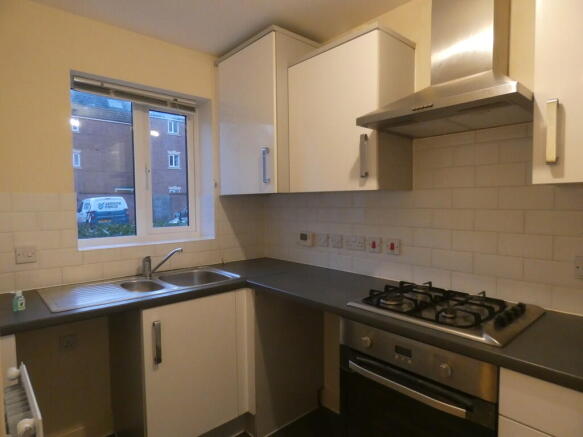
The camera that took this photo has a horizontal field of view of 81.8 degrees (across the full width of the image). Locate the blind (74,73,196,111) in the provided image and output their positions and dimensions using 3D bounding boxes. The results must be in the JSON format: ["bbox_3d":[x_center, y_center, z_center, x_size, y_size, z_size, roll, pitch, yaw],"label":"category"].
[{"bbox_3d":[-0.989,-0.800,2.222,0.780,0.077,0.055,-3,4,-42],"label":"blind"}]

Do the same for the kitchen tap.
[{"bbox_3d":[-0.768,0.272,2.024,0.228,0.164,0.050,-1,3,-10],"label":"kitchen tap"}]

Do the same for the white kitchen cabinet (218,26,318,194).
[{"bbox_3d":[-0.151,-0.640,2.322,0.428,0.955,0.652,-3,4,-42],"label":"white kitchen cabinet"}]

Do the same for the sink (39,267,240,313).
[{"bbox_3d":[-0.784,0.434,1.870,0.947,0.156,0.428,-3,4,-42],"label":"sink"}]

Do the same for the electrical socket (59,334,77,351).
[{"bbox_3d":[-1.229,0.687,1.860,0.086,0.085,0.015,-3,4,-42],"label":"electrical socket"}]

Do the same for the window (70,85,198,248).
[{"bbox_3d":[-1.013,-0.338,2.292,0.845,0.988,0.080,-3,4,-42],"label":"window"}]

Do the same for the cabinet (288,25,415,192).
[{"bbox_3d":[0.313,-0.524,1.884,0.330,0.750,0.619,-3,4,-42],"label":"cabinet"}]

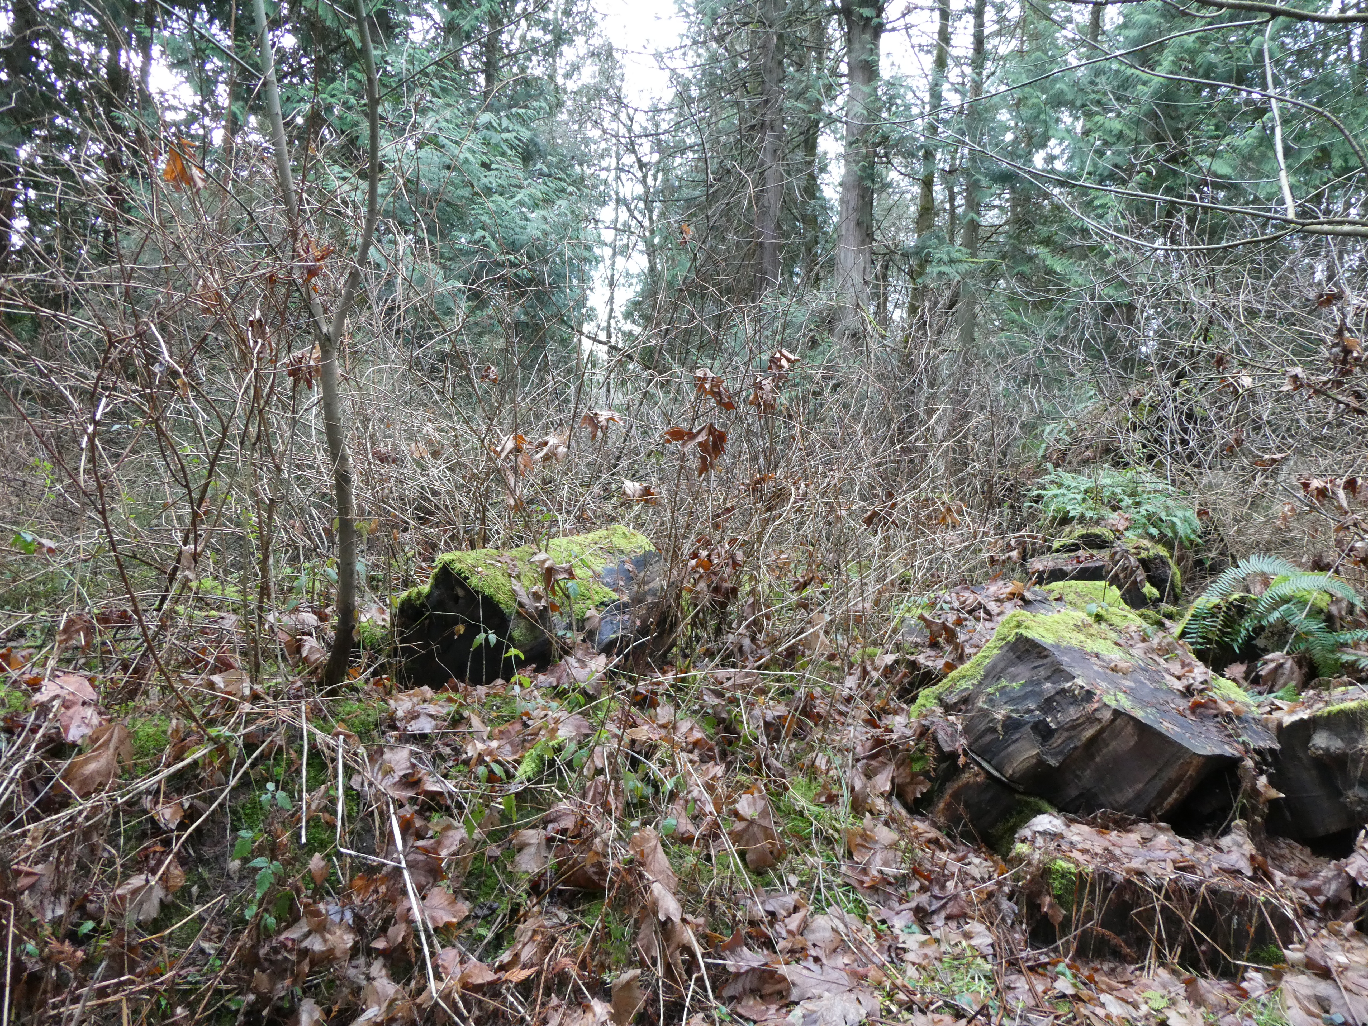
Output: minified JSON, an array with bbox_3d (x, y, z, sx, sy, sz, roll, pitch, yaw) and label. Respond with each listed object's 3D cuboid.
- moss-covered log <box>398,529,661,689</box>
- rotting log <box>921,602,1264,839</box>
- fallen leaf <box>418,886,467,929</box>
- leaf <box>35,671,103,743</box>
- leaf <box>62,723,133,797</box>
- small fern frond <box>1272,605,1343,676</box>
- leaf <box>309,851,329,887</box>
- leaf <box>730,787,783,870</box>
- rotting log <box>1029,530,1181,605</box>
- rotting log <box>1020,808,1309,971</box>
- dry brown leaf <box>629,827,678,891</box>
[{"bbox_3d":[-0.813,0.486,5.100,0.660,0.640,1.150,4,11,40],"label":"moss-covered log"},{"bbox_3d":[1.451,0.707,3.420,1.060,0.620,0.680,2,5,18],"label":"rotting log"},{"bbox_3d":[-0.621,1.020,2.450,0.130,0.110,0.050,-1,-40,-11],"label":"fallen leaf"},{"bbox_3d":[-1.932,0.611,2.980,0.200,0.220,0.070,-3,-39,-30],"label":"leaf"},{"bbox_3d":[-1.700,0.714,2.750,0.190,0.200,0.080,-3,-29,-30],"label":"leaf"},{"bbox_3d":[2.463,0.503,3.750,0.250,0.260,0.160,3,6,30],"label":"small fern frond"},{"bbox_3d":[-0.961,0.938,2.500,0.050,0.090,0.035,-2,-5,-19],"label":"leaf"},{"bbox_3d":[0.217,0.949,2.850,0.150,0.250,0.070,0,-30,0],"label":"leaf"},{"bbox_3d":[2.053,0.259,4.550,0.600,0.320,0.420,2,5,23],"label":"rotting log"},{"bbox_3d":[1.374,1.095,2.780,0.770,0.280,0.400,1,5,13],"label":"rotting log"},{"bbox_3d":[-0.085,0.969,2.650,0.130,0.175,0.070,0,-25,0],"label":"dry brown leaf"}]

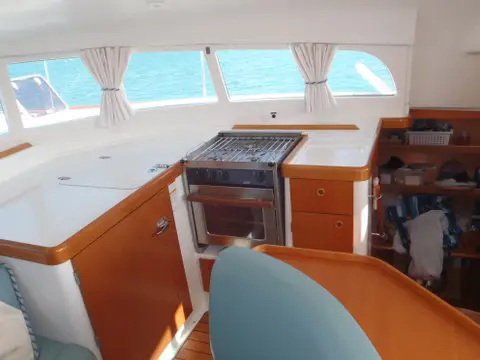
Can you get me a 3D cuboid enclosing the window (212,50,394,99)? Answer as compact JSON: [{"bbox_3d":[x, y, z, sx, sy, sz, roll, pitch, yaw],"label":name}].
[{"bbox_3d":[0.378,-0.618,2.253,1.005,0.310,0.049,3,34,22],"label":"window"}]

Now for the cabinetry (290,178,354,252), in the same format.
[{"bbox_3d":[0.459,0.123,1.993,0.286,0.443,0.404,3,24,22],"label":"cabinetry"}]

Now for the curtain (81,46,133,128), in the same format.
[{"bbox_3d":[-0.803,-0.573,2.408,0.276,0.463,0.099,-10,22,-8],"label":"curtain"}]

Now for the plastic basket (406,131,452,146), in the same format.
[{"bbox_3d":[1.208,-0.289,2.483,0.261,0.099,0.187,3,24,22],"label":"plastic basket"}]

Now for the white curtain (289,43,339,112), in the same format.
[{"bbox_3d":[0.438,-0.573,2.202,0.256,0.394,0.084,3,34,22],"label":"white curtain"}]

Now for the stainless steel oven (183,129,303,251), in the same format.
[{"bbox_3d":[0.052,0.077,2.164,0.492,0.545,0.501,3,24,22],"label":"stainless steel oven"}]

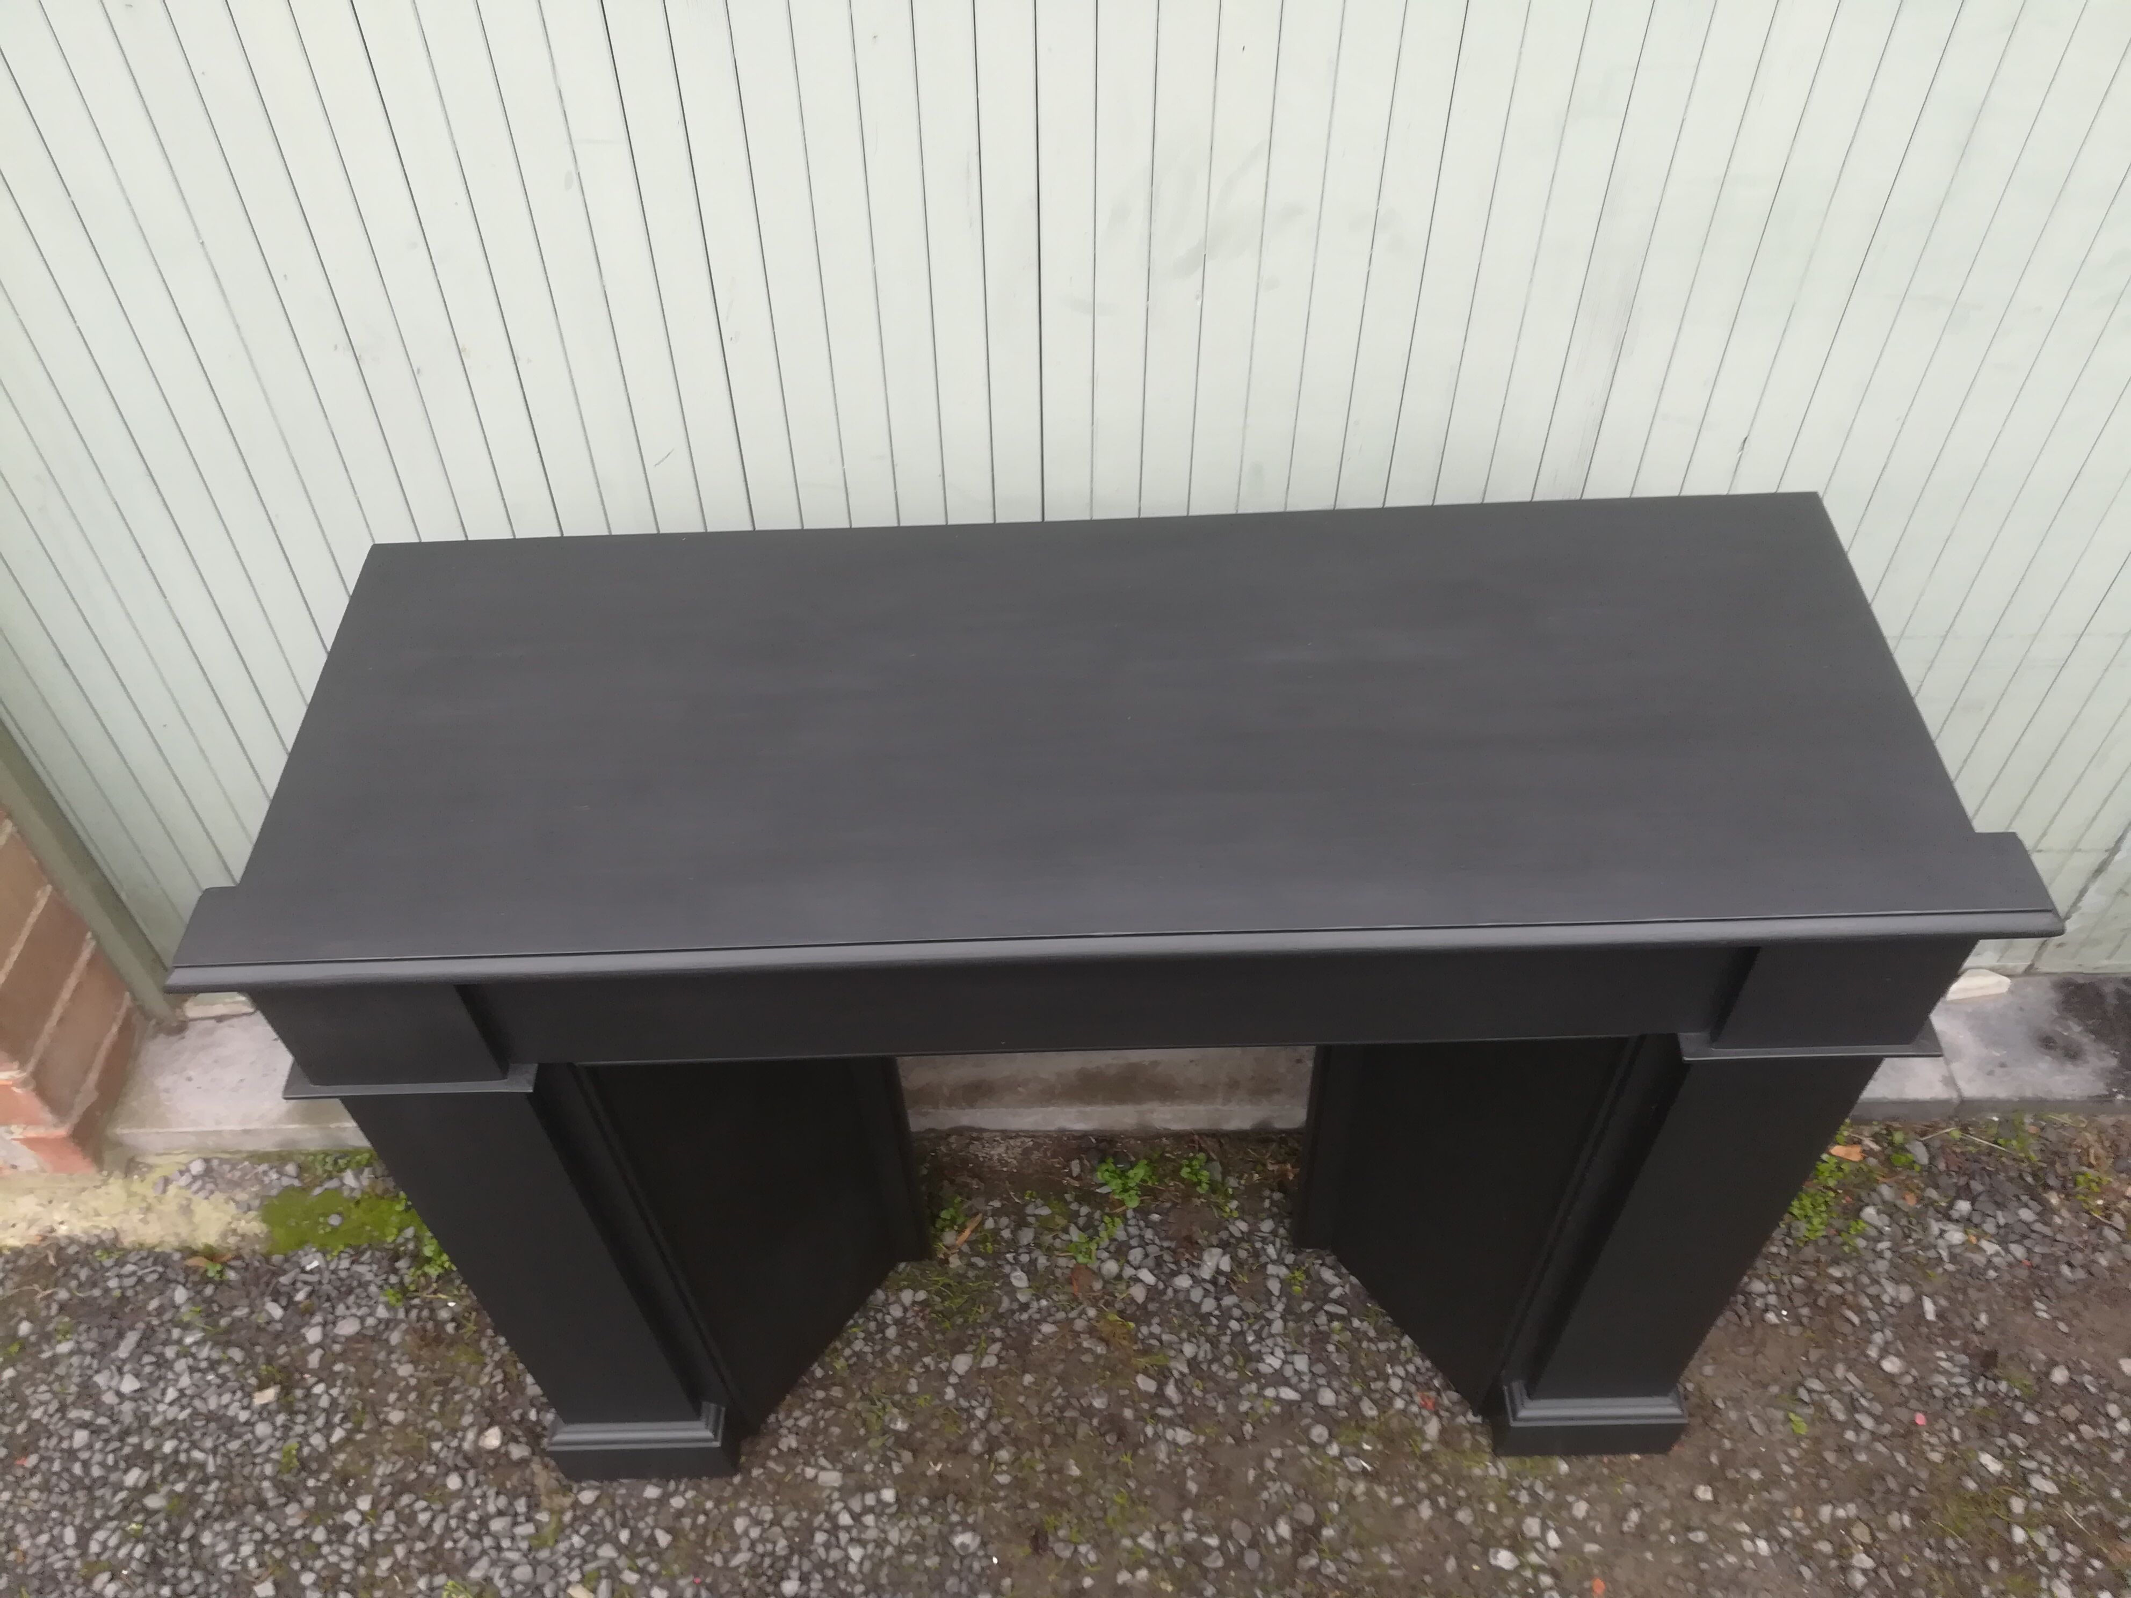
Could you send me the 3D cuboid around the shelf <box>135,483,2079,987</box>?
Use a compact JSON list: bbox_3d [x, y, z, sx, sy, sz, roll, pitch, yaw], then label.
[{"bbox_3d":[0.021,-0.058,1.249,1.296,0.035,0.451,-2,50,2],"label":"shelf"}]

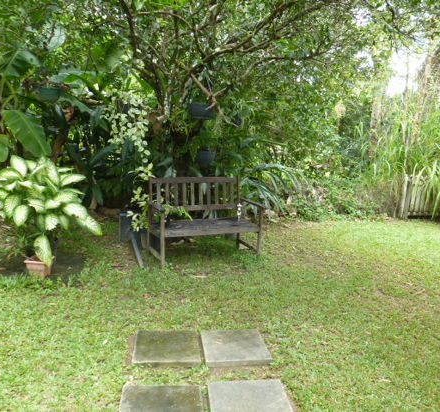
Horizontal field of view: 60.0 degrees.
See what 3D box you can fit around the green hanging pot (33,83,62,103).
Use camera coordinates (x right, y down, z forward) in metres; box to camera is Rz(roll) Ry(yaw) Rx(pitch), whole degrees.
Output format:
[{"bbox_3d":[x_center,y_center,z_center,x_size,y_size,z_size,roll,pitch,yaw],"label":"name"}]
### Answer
[{"bbox_3d":[-2.263,-1.485,5.000,0.360,0.230,0.360,3,9,0],"label":"green hanging pot"}]

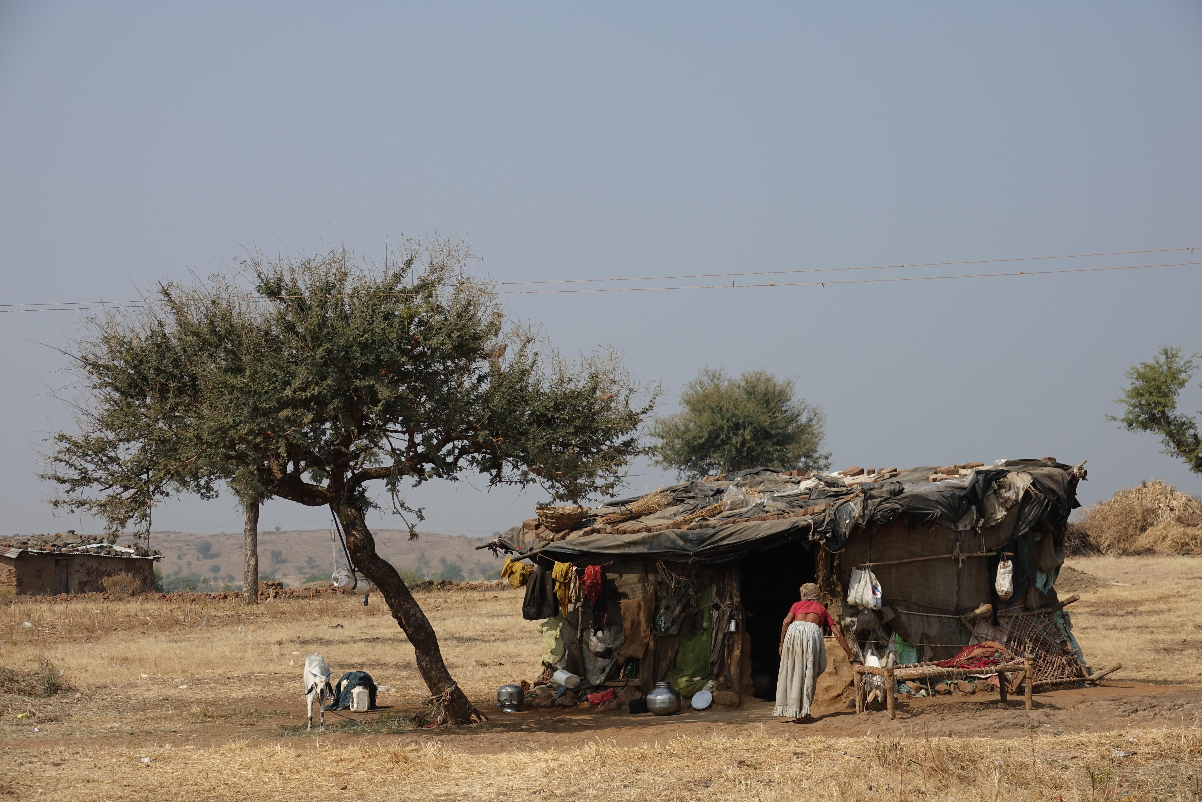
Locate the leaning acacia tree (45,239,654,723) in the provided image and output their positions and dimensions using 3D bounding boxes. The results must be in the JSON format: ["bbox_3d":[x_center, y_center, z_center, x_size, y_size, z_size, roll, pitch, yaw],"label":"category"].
[{"bbox_3d":[-2.400,0.812,25.995,5.750,4.600,4.900,0,-3,0],"label":"leaning acacia tree"}]

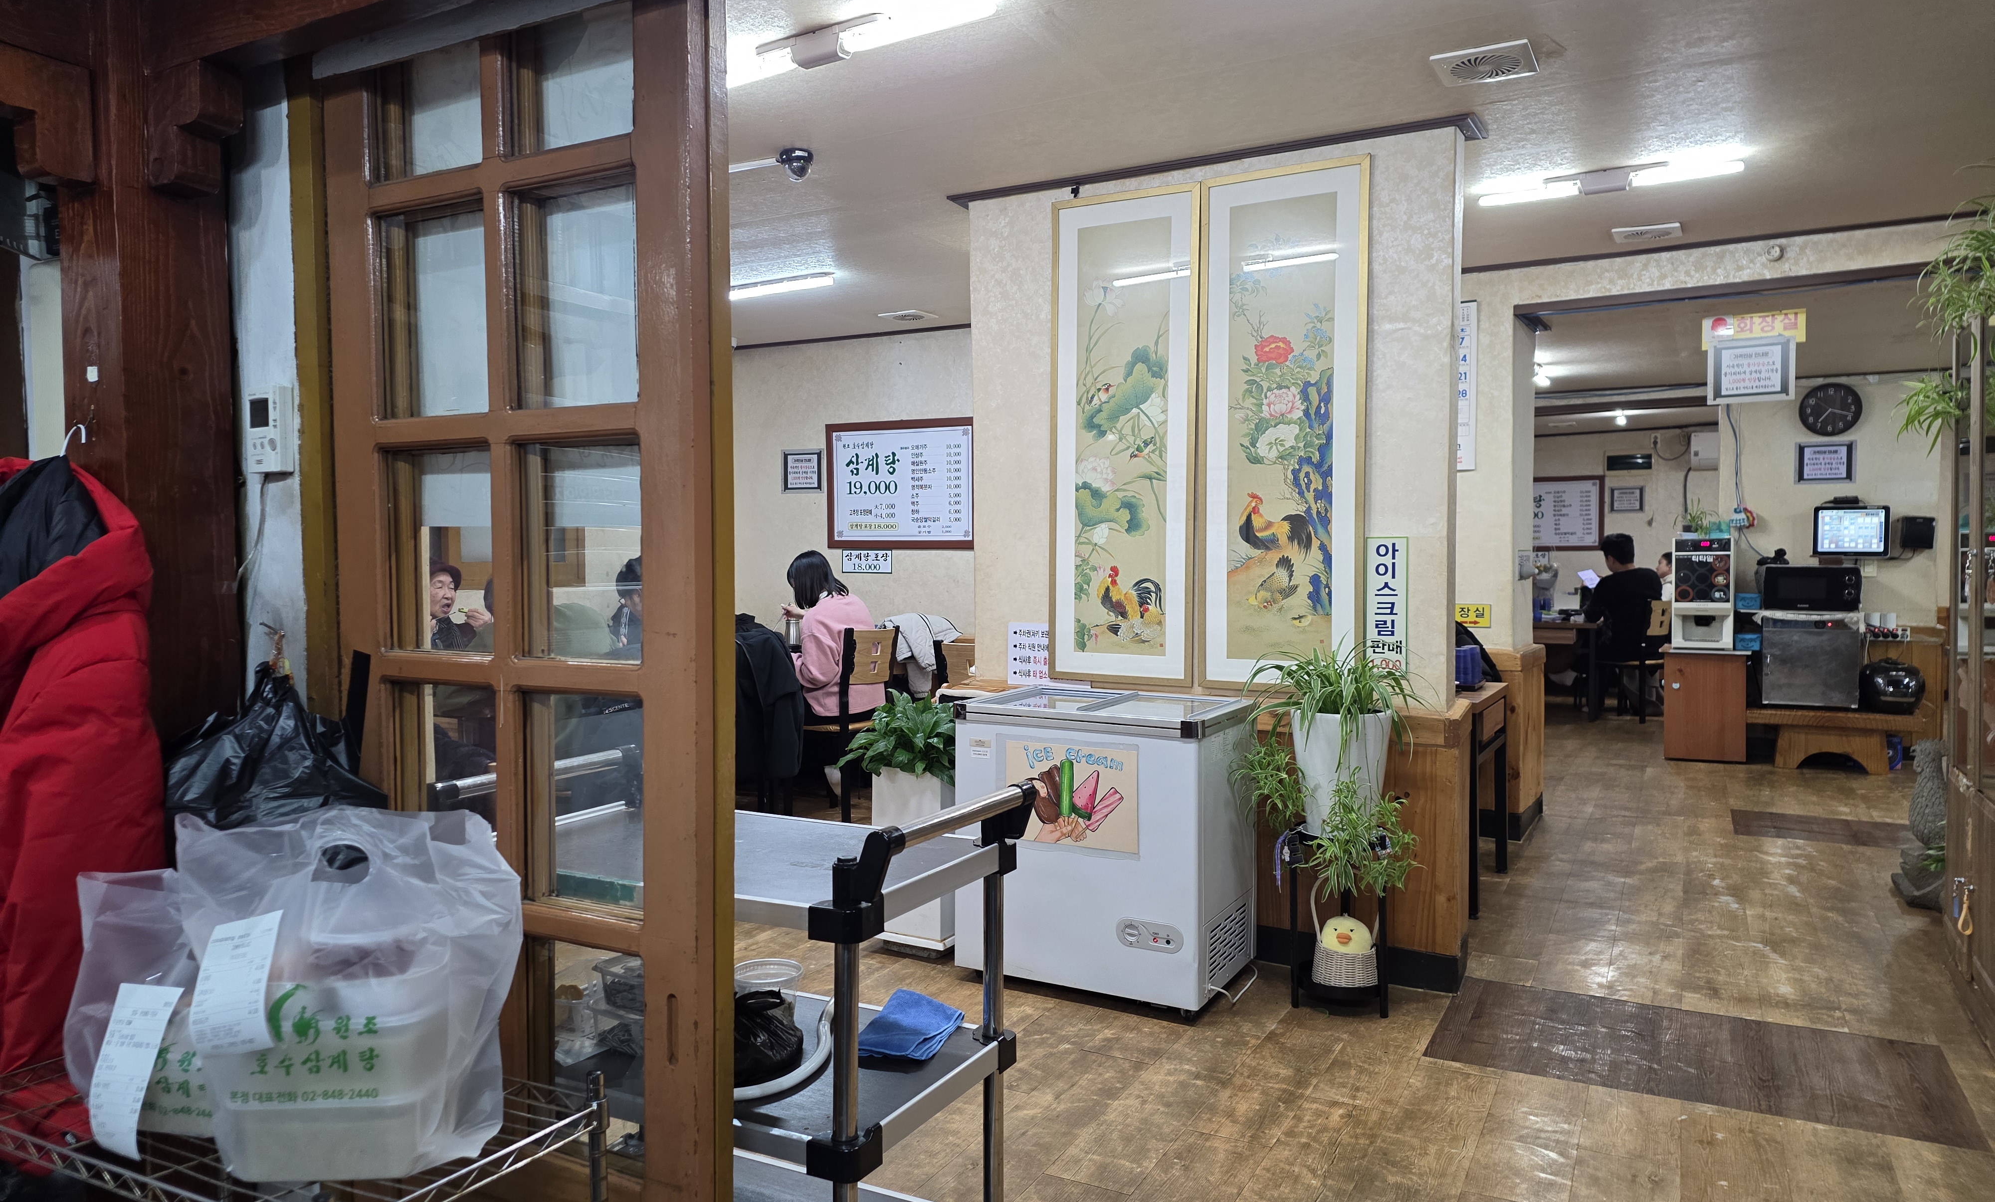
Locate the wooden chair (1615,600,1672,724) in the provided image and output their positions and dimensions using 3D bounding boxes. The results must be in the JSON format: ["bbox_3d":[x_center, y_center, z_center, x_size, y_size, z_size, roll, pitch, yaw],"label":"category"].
[{"bbox_3d":[4.740,0.428,9.906,0.420,0.896,0.470,-2,3,-34],"label":"wooden chair"}]

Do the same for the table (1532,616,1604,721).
[{"bbox_3d":[4.355,0.491,10.368,0.720,0.725,1.200,2,3,30],"label":"table"}]

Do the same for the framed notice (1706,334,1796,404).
[{"bbox_3d":[3.052,-0.936,5.360,0.310,0.257,0.025,2,3,33],"label":"framed notice"}]

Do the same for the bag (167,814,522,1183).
[{"bbox_3d":[-0.655,0.381,1.355,0.290,0.327,0.175,0,2,-2],"label":"bag"}]

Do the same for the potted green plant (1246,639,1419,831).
[{"bbox_3d":[0.883,0.360,3.500,0.450,0.500,0.410,0,2,14],"label":"potted green plant"}]

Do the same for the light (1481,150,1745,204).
[{"bbox_3d":[1.934,-1.331,4.208,0.770,0.100,0.120,1,2,28],"label":"light"}]

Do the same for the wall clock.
[{"bbox_3d":[4.804,-1.112,7.643,0.310,0.310,0.045,1,2,28],"label":"wall clock"}]

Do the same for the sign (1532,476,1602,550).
[{"bbox_3d":[5.110,-0.804,12.300,0.950,0.700,0.035,1,2,28],"label":"sign"}]

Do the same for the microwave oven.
[{"bbox_3d":[4.813,-0.075,7.837,0.470,0.255,0.350,1,3,28],"label":"microwave oven"}]

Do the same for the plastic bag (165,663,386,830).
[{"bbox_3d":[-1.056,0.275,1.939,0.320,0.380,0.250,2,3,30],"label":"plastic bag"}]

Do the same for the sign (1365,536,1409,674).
[{"bbox_3d":[1.125,0.013,3.836,0.120,0.390,0.010,1,2,28],"label":"sign"}]

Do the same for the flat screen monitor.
[{"bbox_3d":[5.039,-0.411,7.817,0.368,0.297,0.065,1,3,29],"label":"flat screen monitor"}]

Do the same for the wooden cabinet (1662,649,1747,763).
[{"bbox_3d":[4.385,0.634,8.204,0.455,0.645,0.450,1,3,27],"label":"wooden cabinet"}]

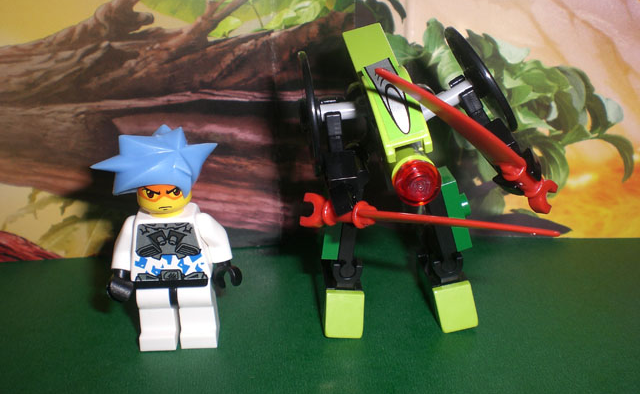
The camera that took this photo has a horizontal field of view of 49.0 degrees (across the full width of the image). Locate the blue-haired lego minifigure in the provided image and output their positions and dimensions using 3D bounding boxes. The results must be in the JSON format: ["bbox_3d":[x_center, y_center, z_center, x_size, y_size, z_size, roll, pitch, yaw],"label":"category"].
[{"bbox_3d":[-0.030,0.008,0.142,0.029,0.046,0.018,-2,23,-4],"label":"blue-haired lego minifigure"}]

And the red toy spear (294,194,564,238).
[{"bbox_3d":[0.019,0.004,0.134,0.051,0.007,0.007,5,24,20],"label":"red toy spear"}]

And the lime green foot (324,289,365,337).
[{"bbox_3d":[0.005,0.025,0.150,0.008,0.008,0.007,0,23,2],"label":"lime green foot"}]

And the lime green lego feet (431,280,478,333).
[{"bbox_3d":[0.029,0.023,0.152,0.008,0.008,0.007,-8,24,-12],"label":"lime green lego feet"}]

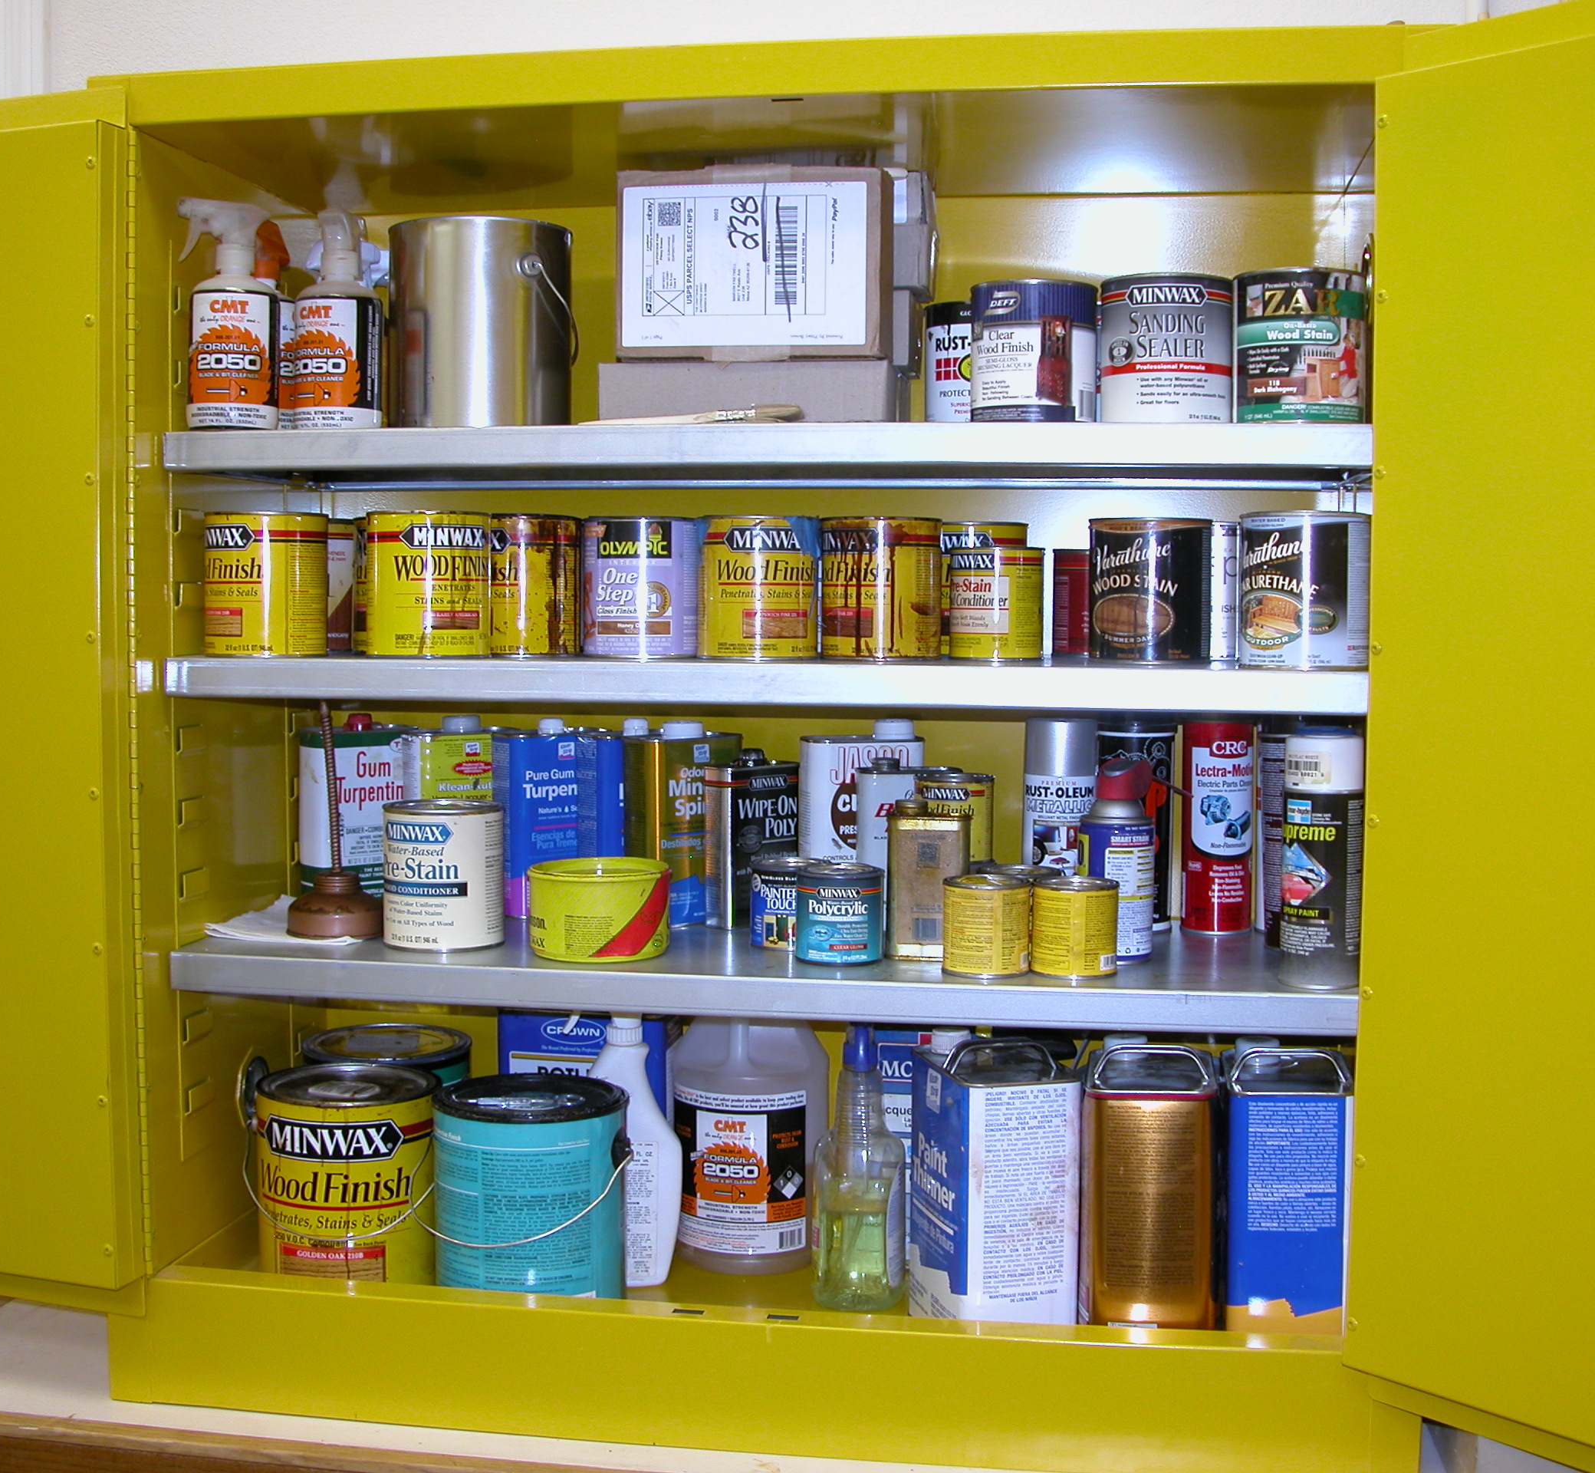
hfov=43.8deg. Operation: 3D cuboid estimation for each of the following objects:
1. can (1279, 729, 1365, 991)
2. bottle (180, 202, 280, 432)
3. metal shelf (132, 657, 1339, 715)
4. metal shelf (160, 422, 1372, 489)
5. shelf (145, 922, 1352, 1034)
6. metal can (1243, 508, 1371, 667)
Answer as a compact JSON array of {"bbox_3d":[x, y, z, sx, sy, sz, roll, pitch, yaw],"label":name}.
[{"bbox_3d":[0.433,0.099,1.637,0.066,0.210,0.066,1,4,9],"label":"can"},{"bbox_3d":[-0.502,-0.370,1.749,0.090,0.206,0.077,-1,4,-17],"label":"bottle"},{"bbox_3d":[-0.016,-0.054,1.822,1.020,0.035,0.345,1,4,9],"label":"metal shelf"},{"bbox_3d":[-0.020,-0.245,1.771,1.000,0.032,0.340,1,4,9],"label":"metal shelf"},{"bbox_3d":[-0.018,0.204,1.839,1.020,0.035,0.345,1,4,9],"label":"shelf"},{"bbox_3d":[0.416,-0.119,1.626,0.108,0.124,0.108,0,4,0],"label":"metal can"}]

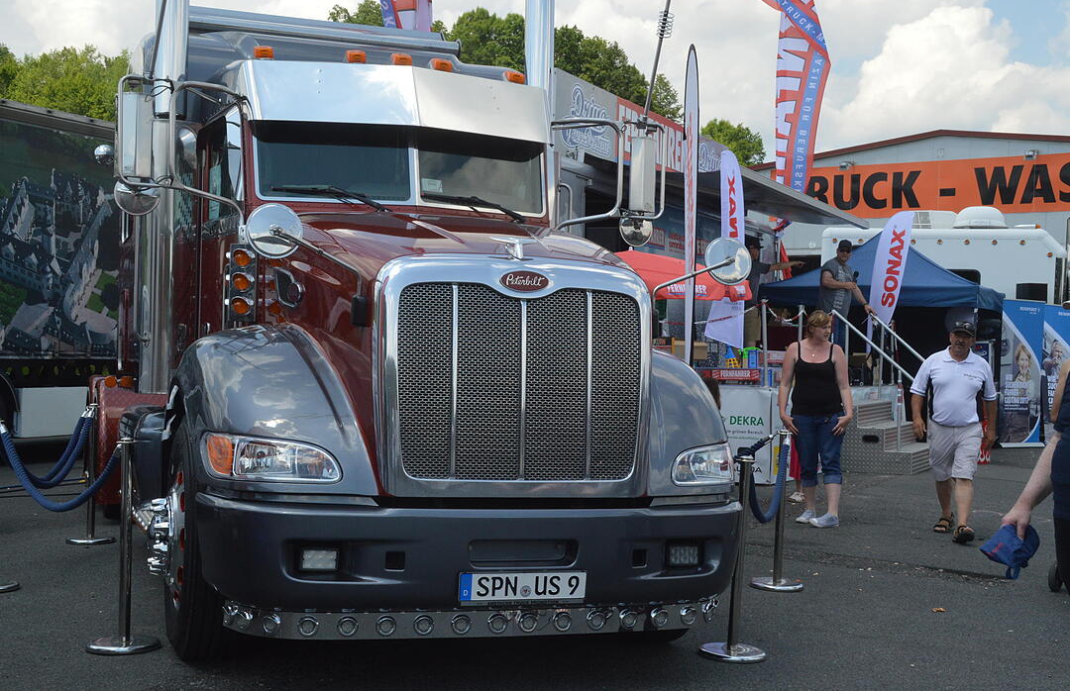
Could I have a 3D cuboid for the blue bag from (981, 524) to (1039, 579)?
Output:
[{"bbox_3d":[2.133,0.923,6.400,0.240,0.240,0.160,2,0,-27],"label":"blue bag"}]

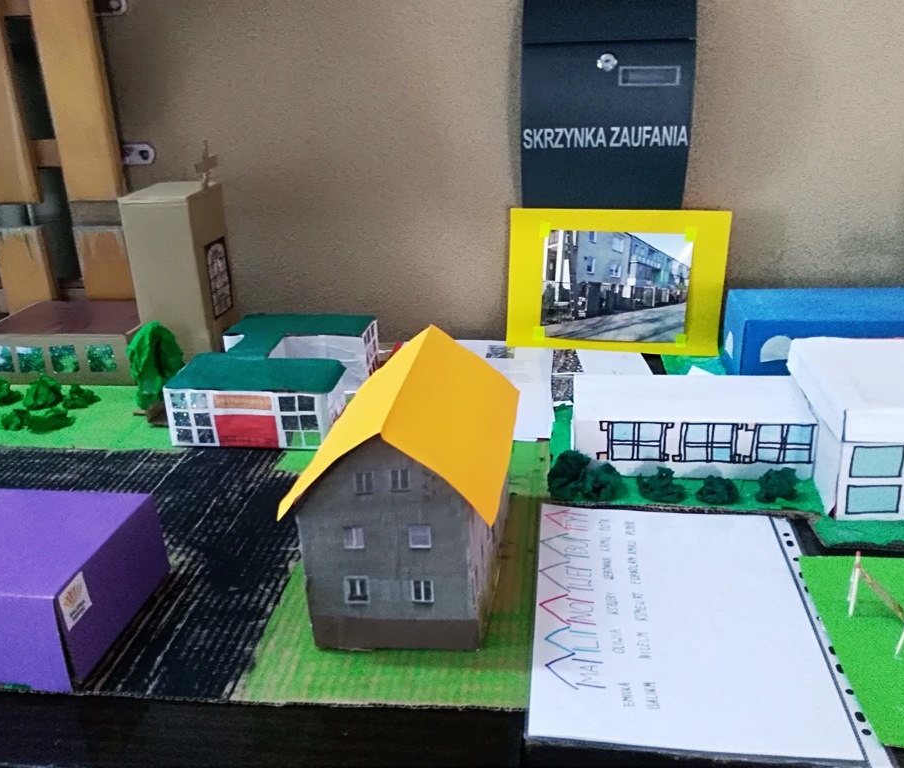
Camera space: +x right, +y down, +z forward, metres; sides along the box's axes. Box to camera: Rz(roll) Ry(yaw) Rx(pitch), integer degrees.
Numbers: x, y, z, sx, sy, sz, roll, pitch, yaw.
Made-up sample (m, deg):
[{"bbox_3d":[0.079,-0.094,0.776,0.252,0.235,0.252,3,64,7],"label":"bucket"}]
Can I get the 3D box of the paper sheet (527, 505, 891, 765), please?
[{"bbox_3d":[0.190,0.181,0.631,0.233,0.002,0.302,2,21,10],"label":"paper sheet"}]

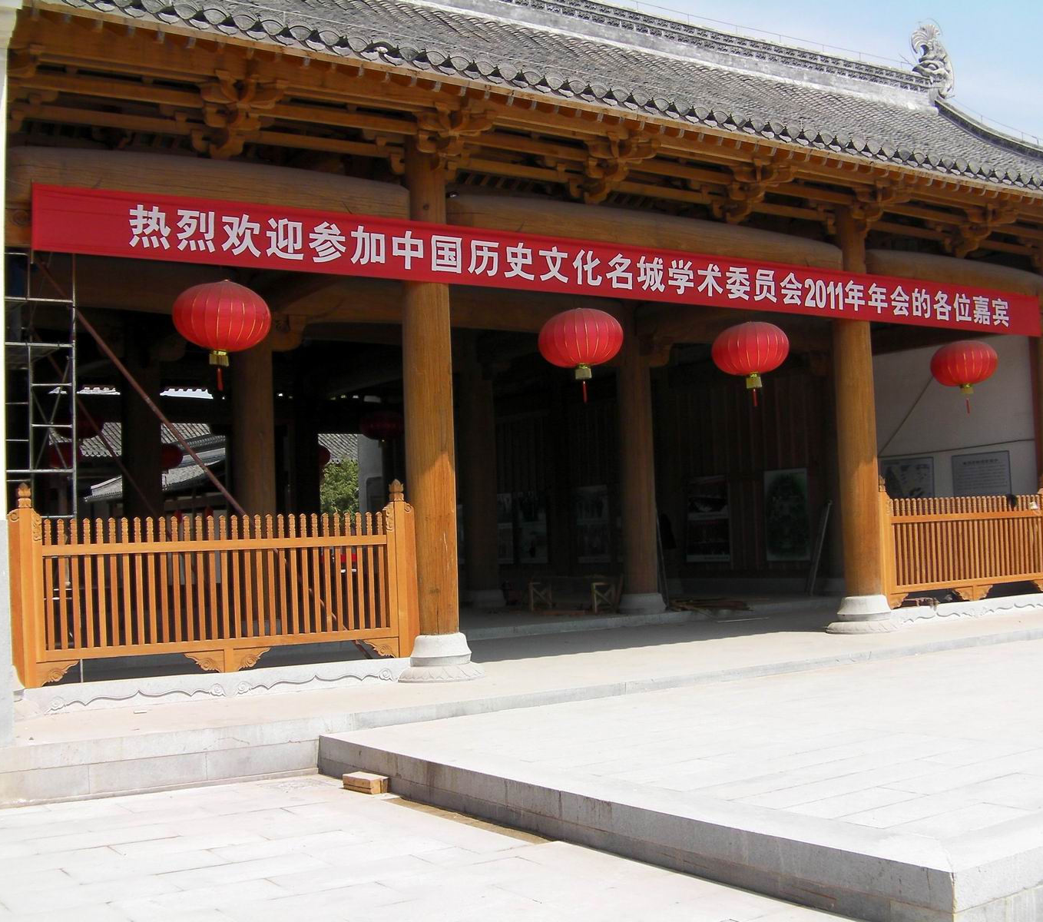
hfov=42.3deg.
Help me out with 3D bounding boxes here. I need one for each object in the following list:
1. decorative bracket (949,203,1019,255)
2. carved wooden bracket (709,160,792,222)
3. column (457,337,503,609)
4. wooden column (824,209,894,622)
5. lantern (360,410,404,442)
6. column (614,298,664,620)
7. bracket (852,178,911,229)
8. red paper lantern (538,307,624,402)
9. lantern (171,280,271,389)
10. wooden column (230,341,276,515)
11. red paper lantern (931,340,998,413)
[{"bbox_3d":[5.709,-2.834,16.625,0.720,0.600,0.760,0,-4,-34],"label":"decorative bracket"},{"bbox_3d":[2.477,-2.856,14.409,0.720,0.600,0.760,0,-4,-34],"label":"carved wooden bracket"},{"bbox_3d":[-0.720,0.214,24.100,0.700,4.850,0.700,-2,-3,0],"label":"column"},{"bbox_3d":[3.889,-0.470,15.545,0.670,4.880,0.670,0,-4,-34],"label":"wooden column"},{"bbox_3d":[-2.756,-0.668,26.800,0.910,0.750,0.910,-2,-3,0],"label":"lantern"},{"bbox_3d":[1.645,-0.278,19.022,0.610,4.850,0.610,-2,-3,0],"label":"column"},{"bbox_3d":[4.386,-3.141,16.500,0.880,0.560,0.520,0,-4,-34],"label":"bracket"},{"bbox_3d":[0.590,-1.057,13.378,0.850,0.930,0.850,-2,-3,0],"label":"red paper lantern"},{"bbox_3d":[-2.713,-1.146,12.200,0.900,0.980,0.900,0,-4,-34],"label":"lantern"},{"bbox_3d":[-3.339,-0.018,17.000,0.520,3.800,0.520,0,-4,-34],"label":"wooden column"},{"bbox_3d":[5.912,-1.121,18.000,0.900,0.970,0.900,0,-4,-34],"label":"red paper lantern"}]

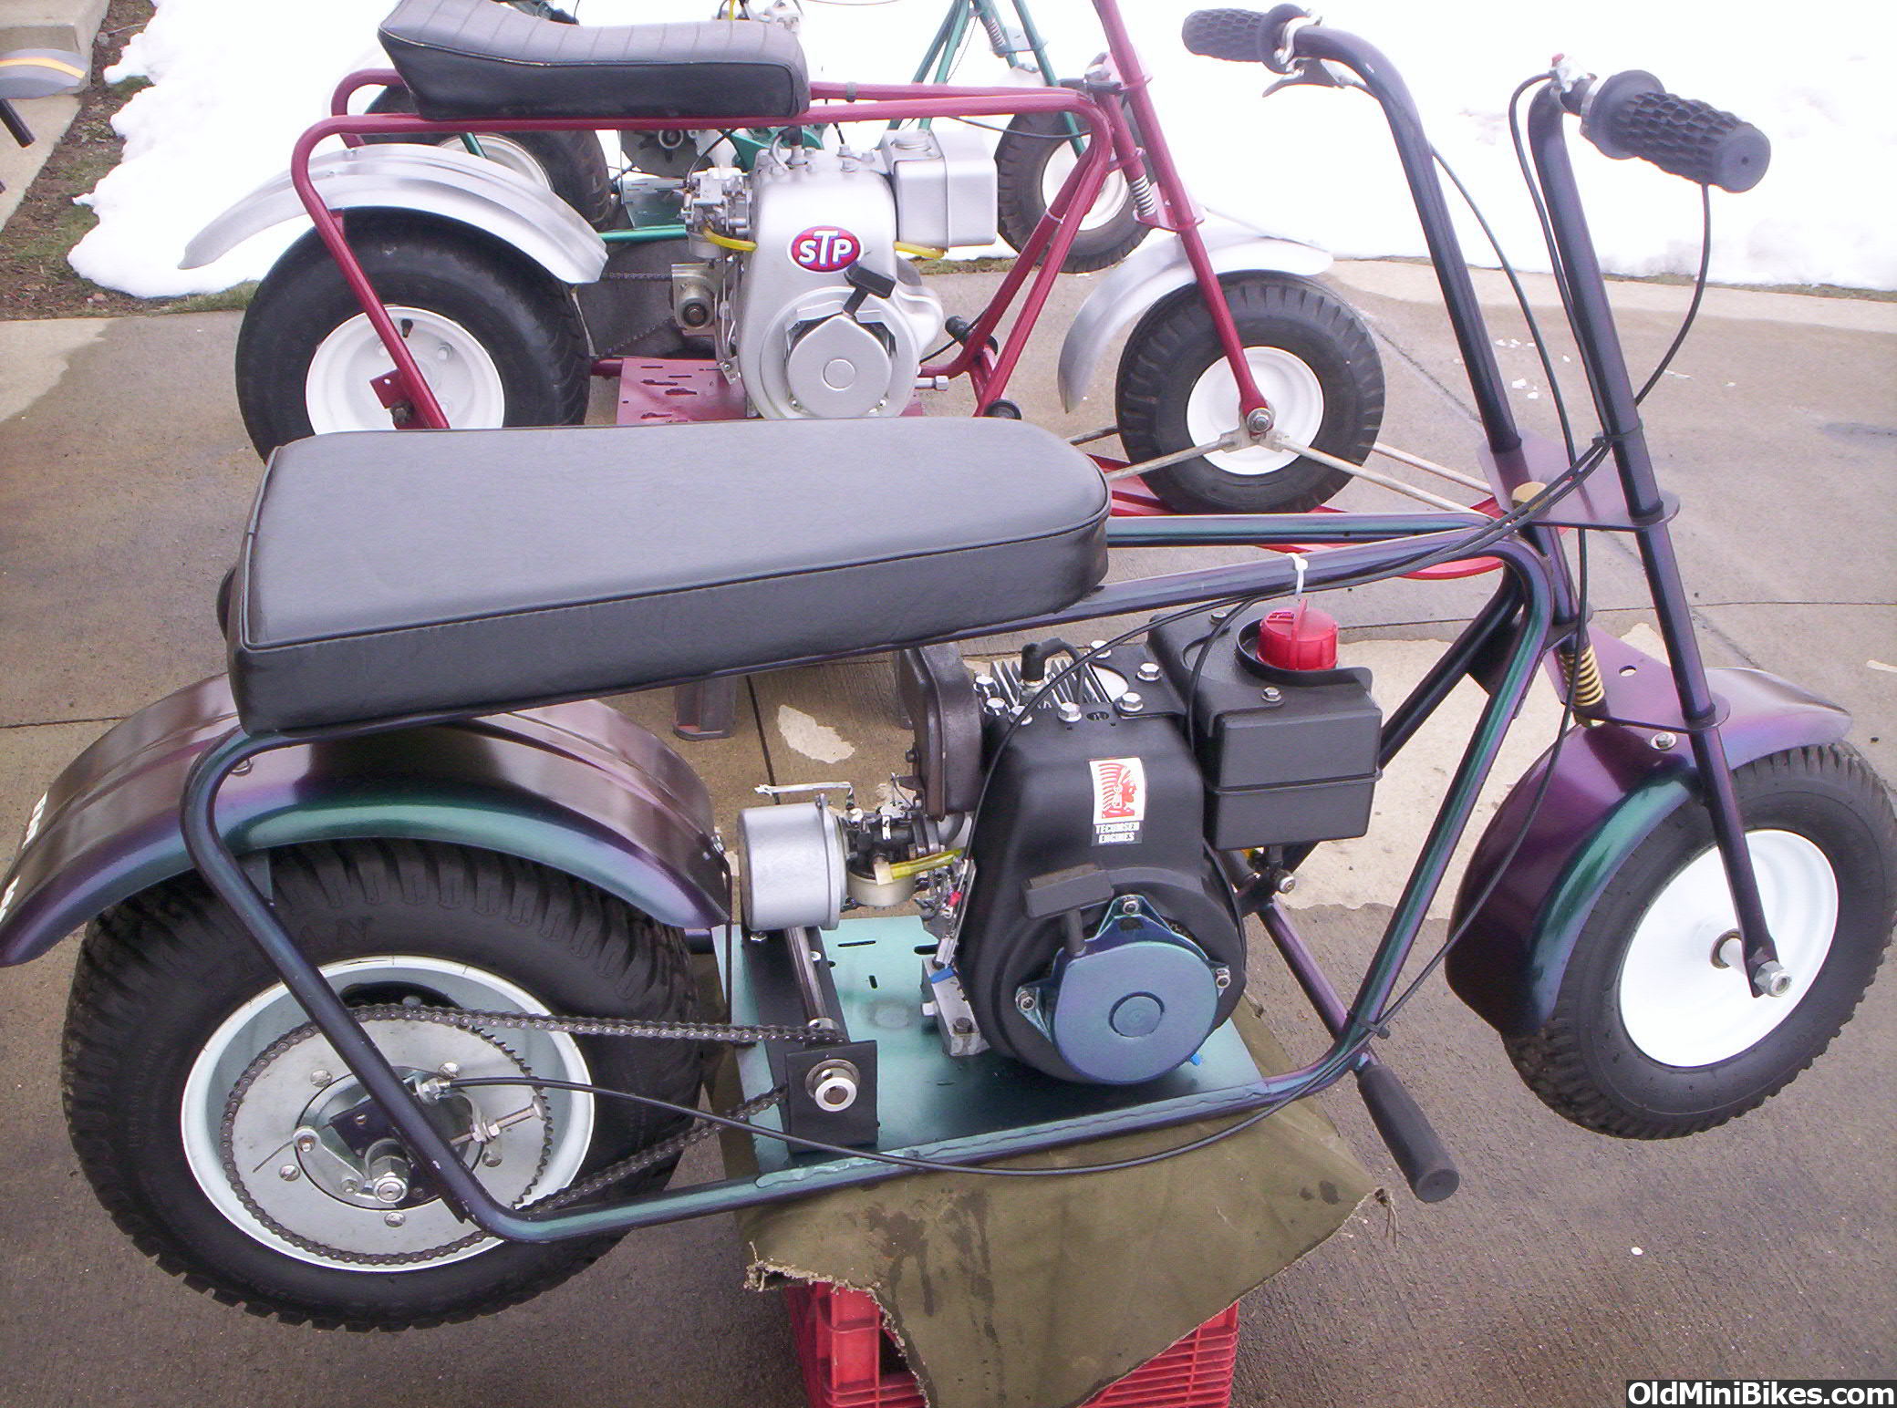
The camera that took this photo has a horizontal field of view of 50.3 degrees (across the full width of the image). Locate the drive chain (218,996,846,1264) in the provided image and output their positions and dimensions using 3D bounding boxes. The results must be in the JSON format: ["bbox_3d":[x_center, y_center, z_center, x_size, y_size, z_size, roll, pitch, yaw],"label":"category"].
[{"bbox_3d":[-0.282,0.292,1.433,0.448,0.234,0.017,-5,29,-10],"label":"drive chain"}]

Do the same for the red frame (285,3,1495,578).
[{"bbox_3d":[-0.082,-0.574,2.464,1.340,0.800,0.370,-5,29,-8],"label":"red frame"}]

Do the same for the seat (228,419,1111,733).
[{"bbox_3d":[-0.170,-0.112,1.362,0.580,0.082,0.320,-5,29,-10],"label":"seat"}]

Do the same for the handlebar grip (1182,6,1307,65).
[{"bbox_3d":[0.208,-0.477,1.440,0.053,0.053,0.120,-15,30,-26],"label":"handlebar grip"}]

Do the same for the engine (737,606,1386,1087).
[{"bbox_3d":[0.079,0.094,1.501,0.477,0.357,0.260,-5,29,-10],"label":"engine"}]

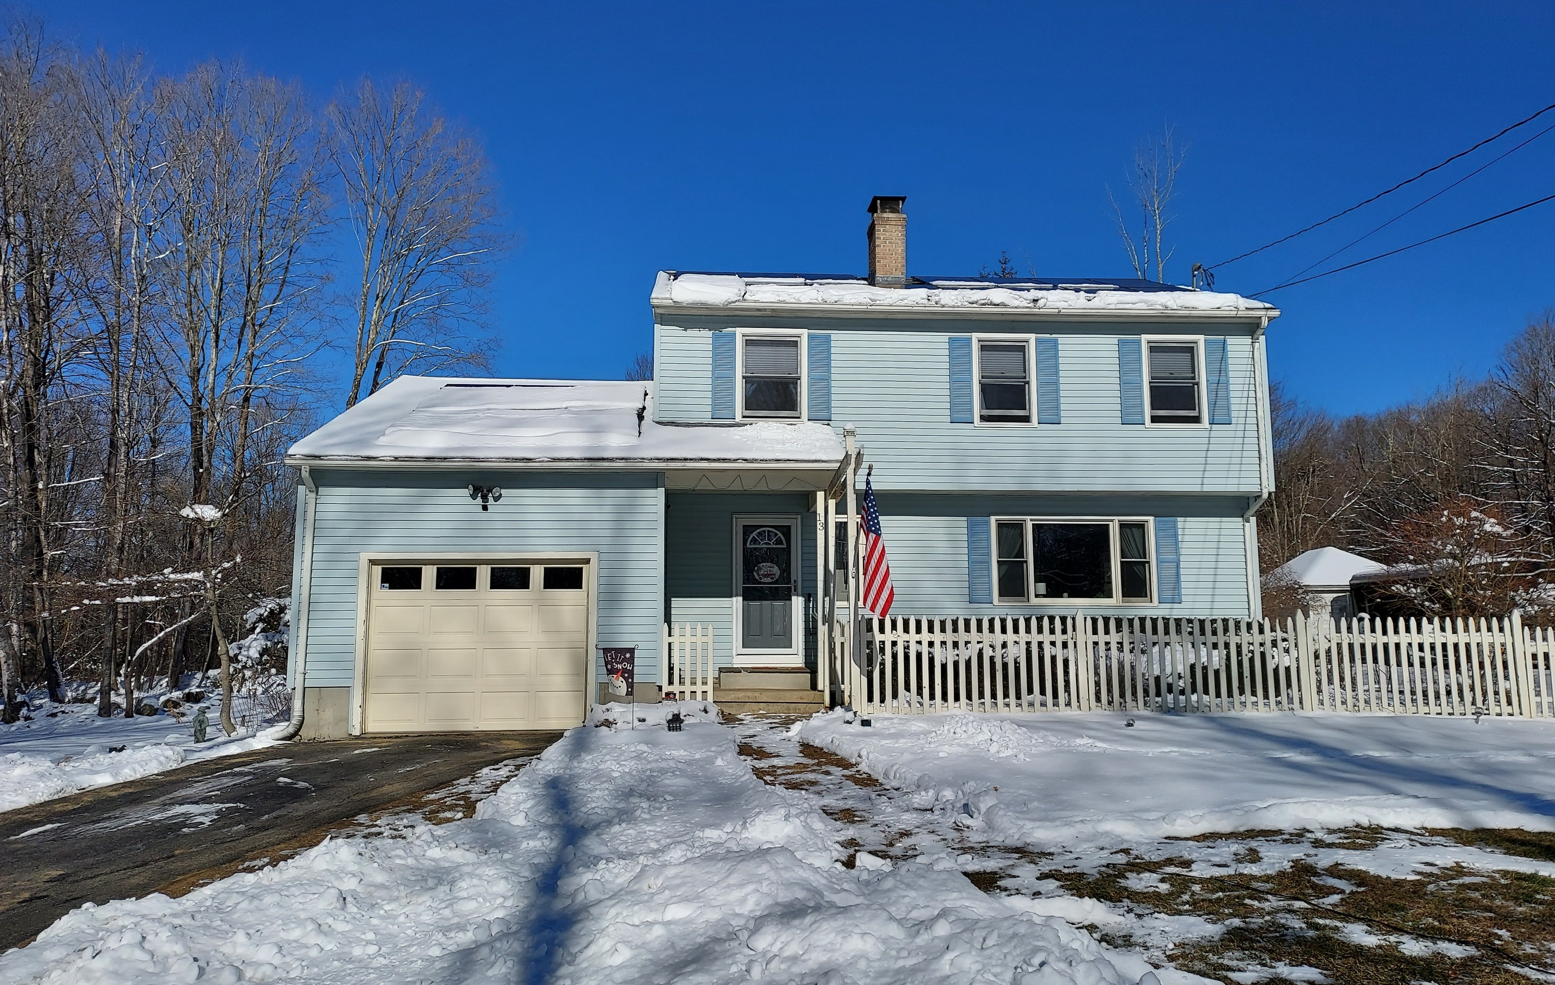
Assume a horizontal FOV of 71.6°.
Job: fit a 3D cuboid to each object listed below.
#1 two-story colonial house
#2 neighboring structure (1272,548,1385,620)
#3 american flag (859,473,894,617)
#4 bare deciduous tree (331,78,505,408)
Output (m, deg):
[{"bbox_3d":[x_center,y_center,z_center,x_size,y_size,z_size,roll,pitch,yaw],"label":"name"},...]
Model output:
[{"bbox_3d":[0.507,-0.742,18.761,13.900,8.890,10.000,0,-8,-4],"label":"two-story colonial house"},{"bbox_3d":[20.898,4.225,41.741,5.022,4.132,6.679,0,-8,-4],"label":"neighboring structure"},{"bbox_3d":[1.054,0.558,11.384,0.353,1.504,0.400,0,-8,-4],"label":"american flag"},{"bbox_3d":[-10.327,-3.534,30.615,4.989,17.455,5.200,0,-8,-4],"label":"bare deciduous tree"}]

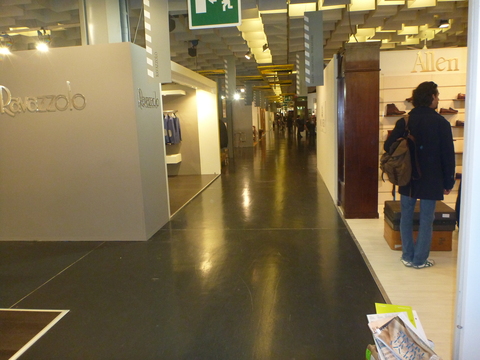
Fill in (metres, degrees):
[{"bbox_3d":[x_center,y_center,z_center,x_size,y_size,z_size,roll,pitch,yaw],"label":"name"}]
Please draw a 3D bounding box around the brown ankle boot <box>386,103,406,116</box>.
[{"bbox_3d":[2.483,-1.113,6.150,0.295,0.165,0.110,-2,9,5],"label":"brown ankle boot"}]

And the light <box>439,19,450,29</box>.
[{"bbox_3d":[4.273,-3.270,8.114,0.240,0.220,0.220,-6,10,-22],"label":"light"}]

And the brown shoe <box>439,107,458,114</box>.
[{"bbox_3d":[3.285,-1.079,6.100,0.290,0.100,0.105,-2,9,5],"label":"brown shoe"}]

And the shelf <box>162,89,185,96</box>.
[{"bbox_3d":[-1.974,-2.323,10.434,1.000,0.120,0.380,-1,9,7],"label":"shelf"}]

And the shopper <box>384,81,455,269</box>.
[{"bbox_3d":[1.695,-0.026,3.705,0.600,1.770,0.440,2,10,28],"label":"shopper"}]

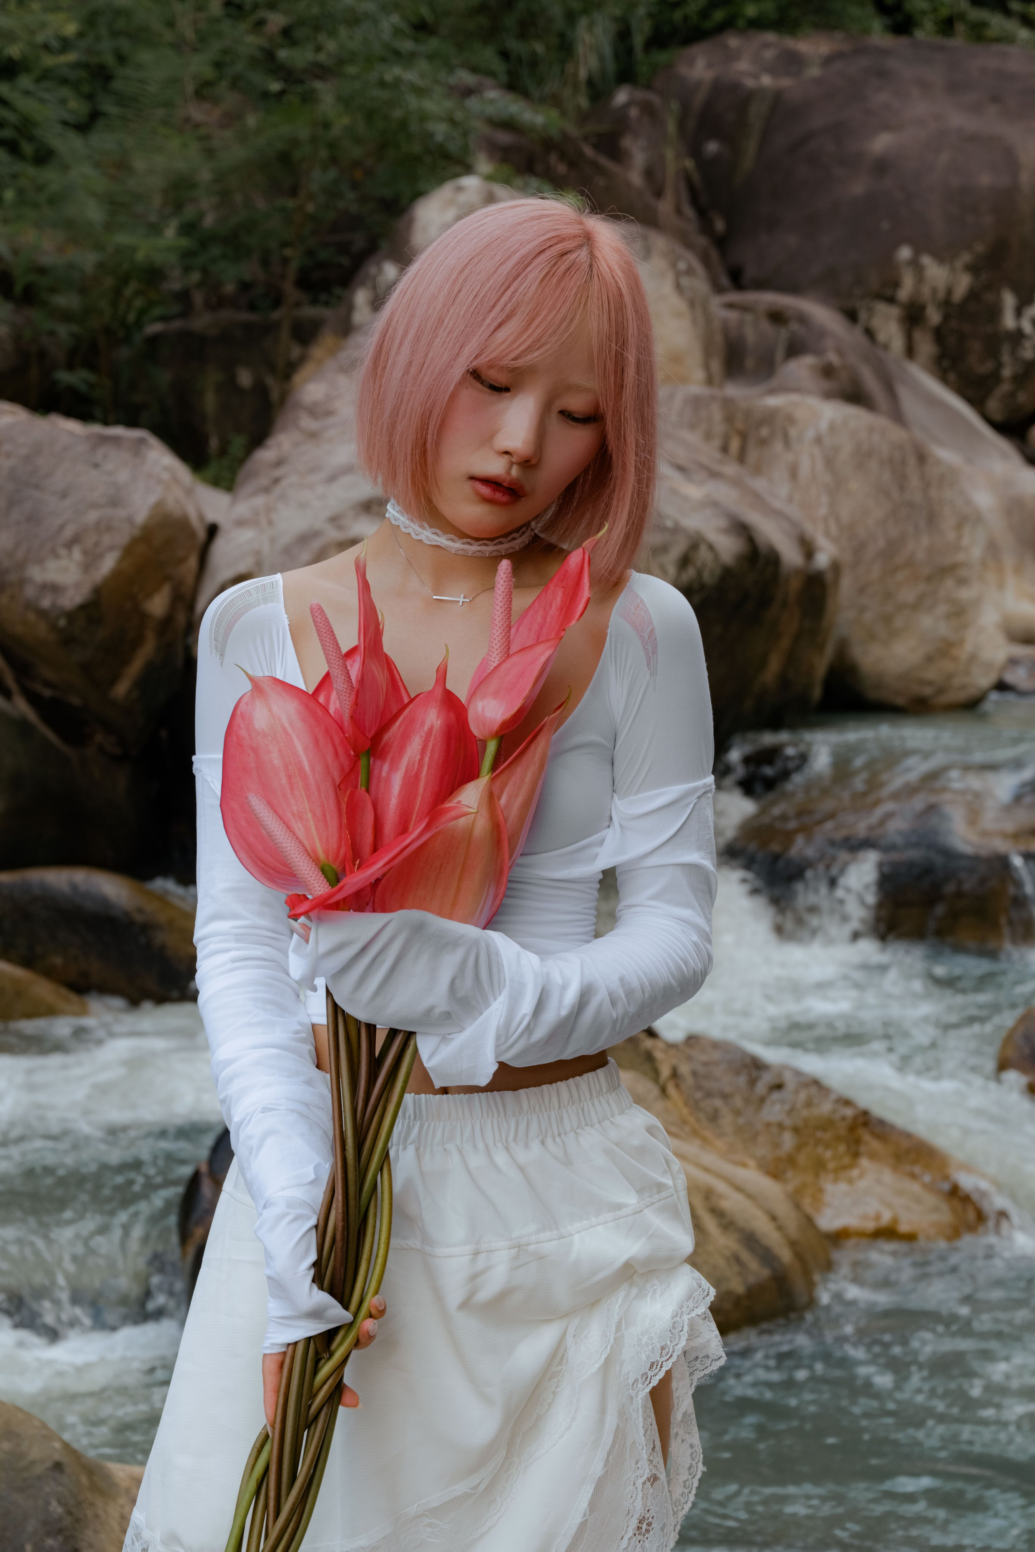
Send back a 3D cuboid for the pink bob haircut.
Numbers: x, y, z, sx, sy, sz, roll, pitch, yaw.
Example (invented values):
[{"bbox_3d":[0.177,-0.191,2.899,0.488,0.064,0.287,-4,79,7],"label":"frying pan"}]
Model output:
[{"bbox_3d":[-0.005,-0.278,2.200,0.220,0.265,0.235,10,14,-10],"label":"pink bob haircut"}]

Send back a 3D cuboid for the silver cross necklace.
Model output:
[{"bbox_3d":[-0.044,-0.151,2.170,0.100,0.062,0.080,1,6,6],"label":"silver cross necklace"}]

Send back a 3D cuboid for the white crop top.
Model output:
[{"bbox_3d":[-0.045,0.133,2.200,0.375,0.535,0.280,1,6,7],"label":"white crop top"}]

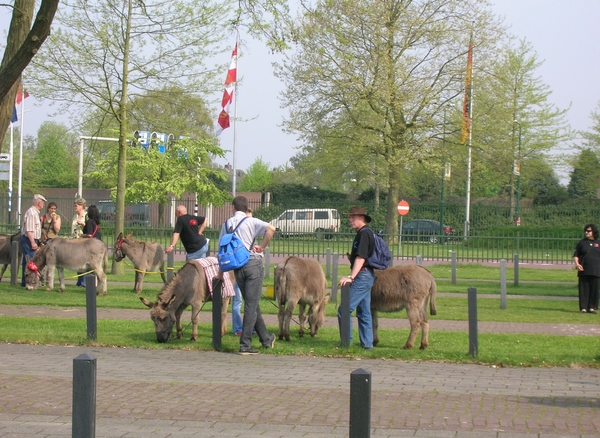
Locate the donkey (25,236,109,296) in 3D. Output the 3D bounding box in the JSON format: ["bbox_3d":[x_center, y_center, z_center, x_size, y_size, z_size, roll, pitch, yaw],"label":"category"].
[{"bbox_3d":[-4.424,0.872,33.500,1.500,1.040,0.450,1,0,13],"label":"donkey"}]

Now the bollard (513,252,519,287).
[{"bbox_3d":[5.322,1.250,43.500,0.110,0.780,0.110,2,0,0],"label":"bollard"}]

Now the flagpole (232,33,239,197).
[{"bbox_3d":[-4.730,-6.557,132.974,0.200,15.200,0.200,2,0,0],"label":"flagpole"}]

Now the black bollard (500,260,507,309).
[{"bbox_3d":[3.618,1.163,31.400,0.110,0.920,0.110,2,0,9],"label":"black bollard"}]

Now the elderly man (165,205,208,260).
[{"bbox_3d":[-2.100,0.579,33.000,0.750,1.680,0.500,2,0,-18],"label":"elderly man"}]

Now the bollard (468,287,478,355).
[{"bbox_3d":[1.996,1.192,20.400,0.105,0.810,0.105,1,0,10],"label":"bollard"}]

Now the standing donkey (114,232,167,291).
[{"bbox_3d":[-2.905,0.806,32.400,0.400,1.100,1.200,2,0,41],"label":"standing donkey"}]

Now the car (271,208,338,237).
[{"bbox_3d":[0.258,0.342,114.000,4.750,1.930,1.850,2,0,22],"label":"car"}]

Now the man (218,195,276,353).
[{"bbox_3d":[-0.606,0.652,20.400,0.640,1.790,0.540,1,0,-12],"label":"man"}]

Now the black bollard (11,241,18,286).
[{"bbox_3d":[-5.676,0.876,35.200,0.120,0.870,0.120,2,0,-27],"label":"black bollard"}]

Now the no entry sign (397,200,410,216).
[{"bbox_3d":[4.069,-0.432,69.500,0.610,0.610,0.060,1,0,-38],"label":"no entry sign"}]

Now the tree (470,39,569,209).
[{"bbox_3d":[15.805,-5.615,127.975,7.400,14.500,7.400,2,0,0],"label":"tree"}]

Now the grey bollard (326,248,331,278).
[{"bbox_3d":[0.709,1.087,43.500,0.105,0.750,0.105,2,0,0],"label":"grey bollard"}]

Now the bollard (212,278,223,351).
[{"bbox_3d":[-0.971,1.126,20.800,0.110,0.850,0.110,2,0,0],"label":"bollard"}]

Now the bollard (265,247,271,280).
[{"bbox_3d":[-0.791,1.088,43.700,0.105,0.750,0.105,2,0,0],"label":"bollard"}]

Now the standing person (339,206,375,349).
[{"bbox_3d":[0.705,0.705,21.300,0.520,1.710,0.520,1,0,-16],"label":"standing person"}]

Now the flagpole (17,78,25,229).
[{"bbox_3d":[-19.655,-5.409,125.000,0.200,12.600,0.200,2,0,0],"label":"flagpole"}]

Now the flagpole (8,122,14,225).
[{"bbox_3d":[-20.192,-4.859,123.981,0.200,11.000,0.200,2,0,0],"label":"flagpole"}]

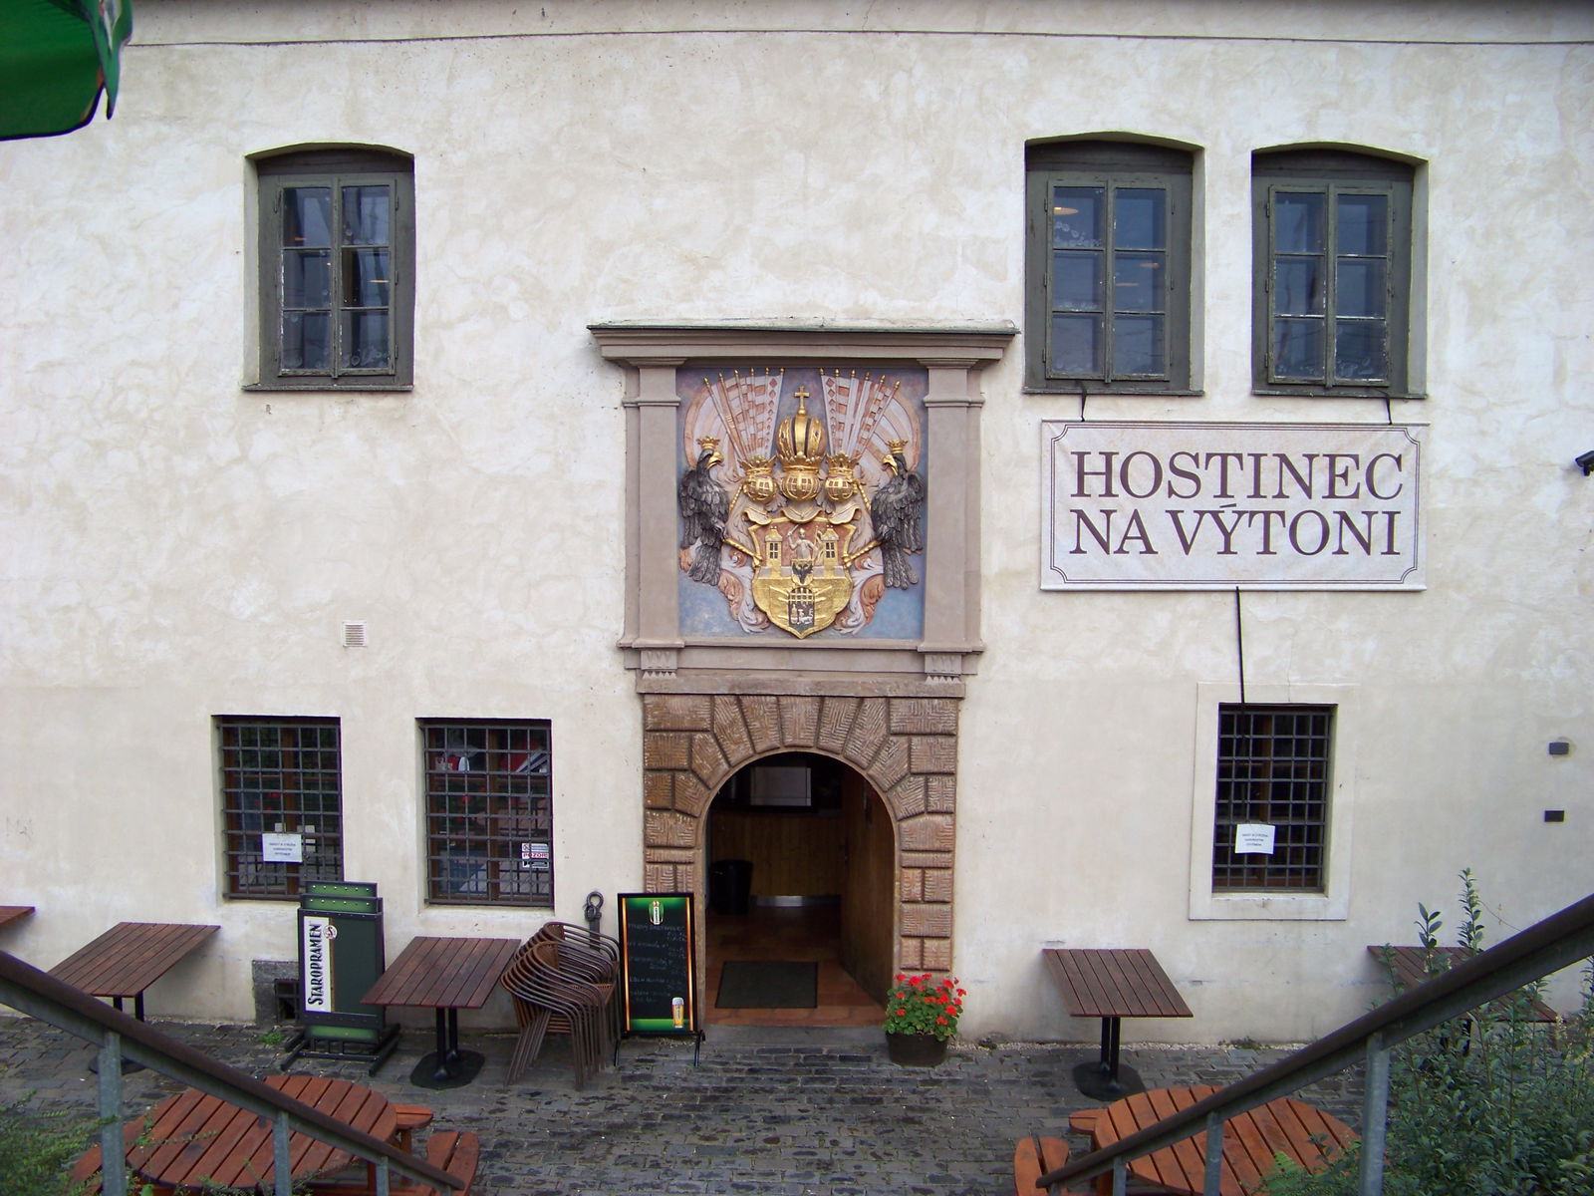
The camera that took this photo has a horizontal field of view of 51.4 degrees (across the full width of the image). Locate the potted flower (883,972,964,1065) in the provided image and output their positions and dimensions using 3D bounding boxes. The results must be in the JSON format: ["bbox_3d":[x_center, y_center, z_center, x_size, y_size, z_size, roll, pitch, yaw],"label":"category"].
[{"bbox_3d":[0.938,3.082,12.280,0.590,0.628,0.500,0,5,0],"label":"potted flower"}]

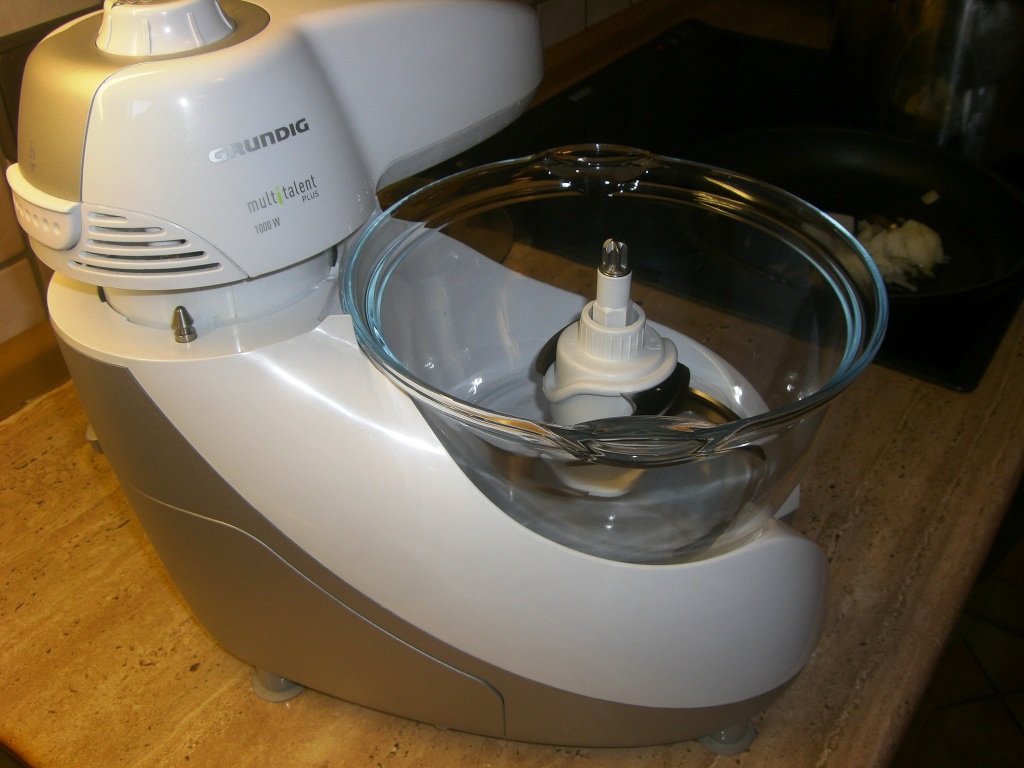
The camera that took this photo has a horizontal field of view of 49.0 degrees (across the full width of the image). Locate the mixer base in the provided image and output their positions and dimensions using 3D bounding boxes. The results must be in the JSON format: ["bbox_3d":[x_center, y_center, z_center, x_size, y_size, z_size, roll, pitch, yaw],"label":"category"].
[{"bbox_3d":[-0.034,0.019,0.592,0.394,0.163,0.279,4,37,6],"label":"mixer base"}]

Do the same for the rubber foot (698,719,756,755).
[{"bbox_3d":[0.105,0.165,0.539,0.028,0.016,0.028,4,37,6],"label":"rubber foot"}]

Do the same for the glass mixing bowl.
[{"bbox_3d":[0.048,0.004,0.567,0.250,0.144,0.272,0,37,0],"label":"glass mixing bowl"}]

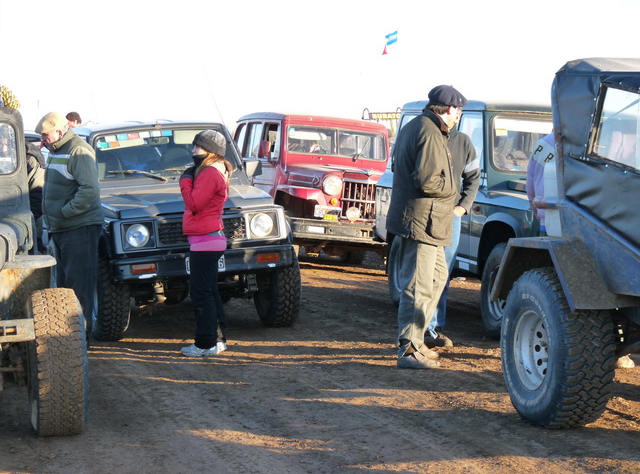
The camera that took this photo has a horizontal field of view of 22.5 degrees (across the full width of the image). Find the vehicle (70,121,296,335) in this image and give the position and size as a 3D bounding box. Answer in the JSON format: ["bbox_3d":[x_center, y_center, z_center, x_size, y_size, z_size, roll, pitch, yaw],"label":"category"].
[{"bbox_3d":[-1.380,-0.130,13.700,1.580,1.740,3.450,-4,3,-17],"label":"vehicle"}]

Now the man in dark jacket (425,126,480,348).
[{"bbox_3d":[0.945,-0.100,11.600,0.540,1.750,0.420,-3,4,-43],"label":"man in dark jacket"}]

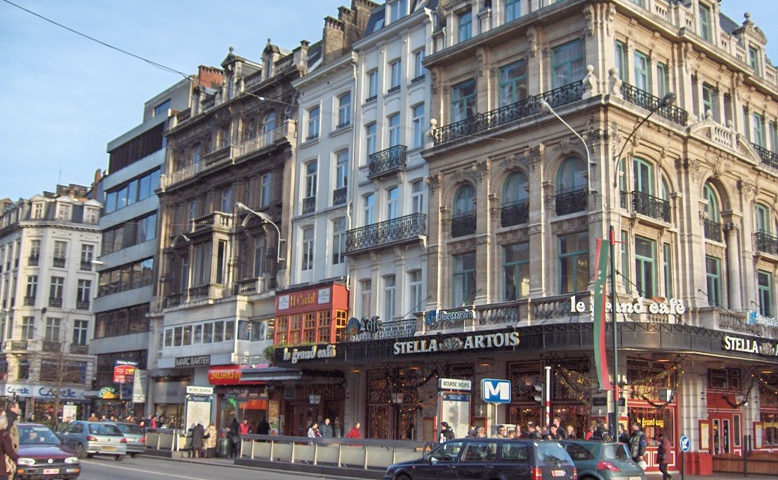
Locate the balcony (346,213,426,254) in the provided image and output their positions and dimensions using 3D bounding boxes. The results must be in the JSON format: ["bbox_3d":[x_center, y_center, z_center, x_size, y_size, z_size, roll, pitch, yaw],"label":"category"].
[{"bbox_3d":[-0.206,-0.201,40.025,0.500,1.095,5.113,11,-15,-39],"label":"balcony"}]

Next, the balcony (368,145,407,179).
[{"bbox_3d":[-0.054,-3.556,40.628,0.500,1.173,2.230,11,-15,-39],"label":"balcony"}]

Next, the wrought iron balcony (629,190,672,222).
[{"bbox_3d":[10.190,-1.234,34.159,2.480,0.870,0.280,11,-15,-41],"label":"wrought iron balcony"}]

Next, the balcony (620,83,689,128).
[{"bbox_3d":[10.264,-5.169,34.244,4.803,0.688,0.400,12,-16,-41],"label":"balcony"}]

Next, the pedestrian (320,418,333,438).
[{"bbox_3d":[-2.441,7.821,34.127,0.520,1.730,0.330,0,-11,5],"label":"pedestrian"}]

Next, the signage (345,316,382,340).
[{"bbox_3d":[-1.131,3.915,39.602,0.150,0.838,2.492,11,-15,-39],"label":"signage"}]

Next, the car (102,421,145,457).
[{"bbox_3d":[-12.602,8.960,39.387,1.700,1.420,4.250,11,-15,-40],"label":"car"}]

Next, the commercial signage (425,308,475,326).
[{"bbox_3d":[2.485,3.142,36.053,0.150,0.680,2.870,12,-16,-40],"label":"commercial signage"}]

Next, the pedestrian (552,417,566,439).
[{"bbox_3d":[5.025,6.153,25.792,0.350,1.830,0.500,2,-11,-5],"label":"pedestrian"}]

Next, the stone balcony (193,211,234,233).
[{"bbox_3d":[-10.924,-0.840,54.019,1.220,1.130,2.950,11,-15,-39],"label":"stone balcony"}]

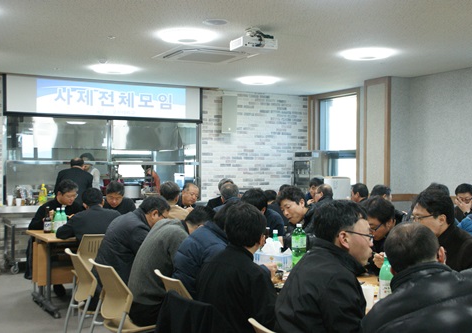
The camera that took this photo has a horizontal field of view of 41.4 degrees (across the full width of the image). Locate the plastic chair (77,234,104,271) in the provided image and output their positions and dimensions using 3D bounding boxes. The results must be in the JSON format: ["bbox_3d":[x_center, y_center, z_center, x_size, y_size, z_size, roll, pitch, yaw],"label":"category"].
[{"bbox_3d":[-1.232,0.967,5.530,0.470,0.790,0.520,0,0,-25],"label":"plastic chair"}]

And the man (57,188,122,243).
[{"bbox_3d":[-1.286,0.777,5.690,0.580,1.170,0.750,0,0,-28],"label":"man"}]

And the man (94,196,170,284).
[{"bbox_3d":[-0.725,0.787,4.410,0.750,1.140,0.550,0,0,-28],"label":"man"}]

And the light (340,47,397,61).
[{"bbox_3d":[1.519,-1.262,7.161,0.600,0.090,0.600,0,0,0],"label":"light"}]

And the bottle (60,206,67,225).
[{"bbox_3d":[-1.725,0.536,6.250,0.075,0.248,0.075,0,0,0],"label":"bottle"}]

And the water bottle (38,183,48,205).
[{"bbox_3d":[-2.699,0.392,8.750,0.115,0.285,0.095,0,0,-30],"label":"water bottle"}]

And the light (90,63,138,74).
[{"bbox_3d":[-1.614,-1.257,8.233,0.600,0.090,0.600,0,0,-30],"label":"light"}]

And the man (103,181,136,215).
[{"bbox_3d":[-1.420,0.795,7.424,0.540,1.240,0.750,0,0,-30],"label":"man"}]

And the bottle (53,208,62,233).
[{"bbox_3d":[-1.815,0.555,6.400,0.082,0.252,0.082,0,0,-30],"label":"bottle"}]

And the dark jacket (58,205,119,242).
[{"bbox_3d":[-1.355,0.638,5.814,0.600,0.580,0.520,0,0,-30],"label":"dark jacket"}]

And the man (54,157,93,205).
[{"bbox_3d":[-2.139,0.638,8.223,0.520,1.560,0.400,0,0,-19],"label":"man"}]

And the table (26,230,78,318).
[{"bbox_3d":[-1.210,1.010,6.340,1.600,0.710,1.060,0,0,-28],"label":"table"}]

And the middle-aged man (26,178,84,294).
[{"bbox_3d":[-1.900,0.748,6.630,0.580,1.230,0.760,0,0,-29],"label":"middle-aged man"}]

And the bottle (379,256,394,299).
[{"bbox_3d":[0.714,0.530,2.950,0.076,0.245,0.076,0,0,0],"label":"bottle"}]

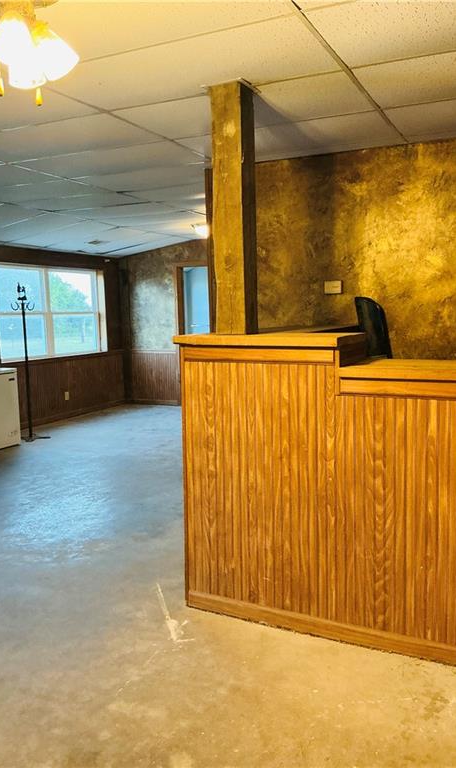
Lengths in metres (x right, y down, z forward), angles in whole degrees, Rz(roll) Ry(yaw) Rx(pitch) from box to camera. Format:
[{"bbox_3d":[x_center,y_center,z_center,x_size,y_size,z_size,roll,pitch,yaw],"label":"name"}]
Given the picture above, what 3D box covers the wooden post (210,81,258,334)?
[{"bbox_3d":[0.029,-0.779,2.857,0.145,1.098,0.140,2,8,25],"label":"wooden post"}]

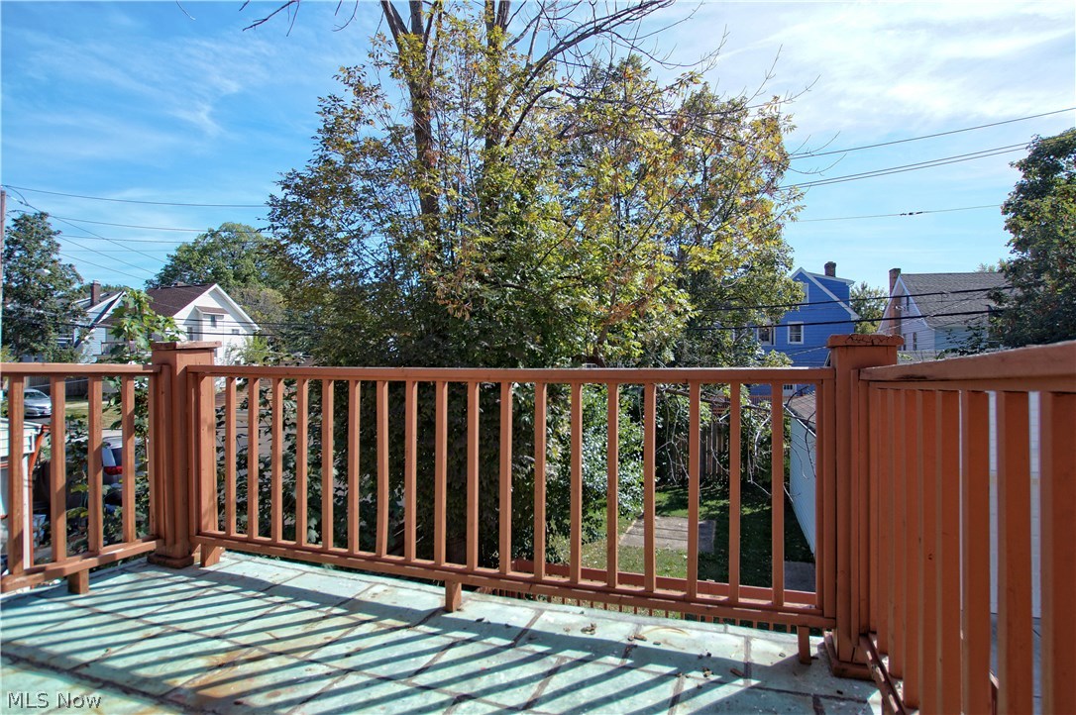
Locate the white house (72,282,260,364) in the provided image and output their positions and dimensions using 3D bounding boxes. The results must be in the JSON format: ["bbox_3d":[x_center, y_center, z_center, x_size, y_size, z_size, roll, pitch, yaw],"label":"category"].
[{"bbox_3d":[-29.200,-1.150,41.800,11.200,8.600,8.600,0,0,20],"label":"white house"}]

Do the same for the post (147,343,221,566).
[{"bbox_3d":[-1.930,0.510,2.930,0.225,1.180,0.225,0,0,22],"label":"post"}]

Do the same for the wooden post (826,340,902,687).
[{"bbox_3d":[1.152,0.510,1.940,0.208,1.175,0.208,0,0,17],"label":"wooden post"}]

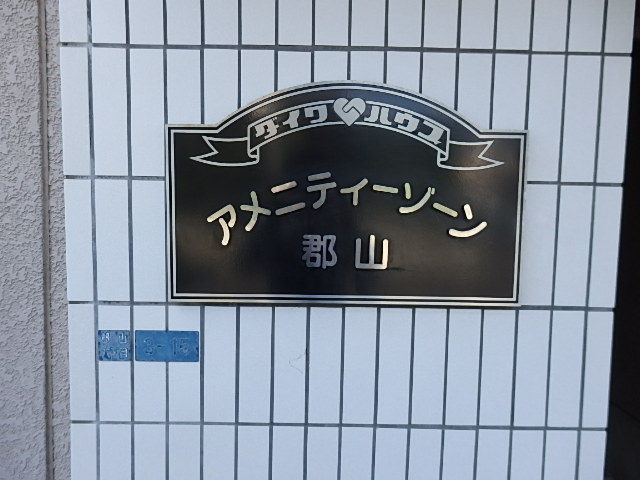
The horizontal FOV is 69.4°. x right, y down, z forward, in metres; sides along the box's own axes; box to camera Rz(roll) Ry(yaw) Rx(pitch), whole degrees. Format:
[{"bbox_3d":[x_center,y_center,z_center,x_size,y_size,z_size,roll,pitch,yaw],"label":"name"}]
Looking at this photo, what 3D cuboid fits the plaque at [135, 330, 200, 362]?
[{"bbox_3d":[-0.286,0.200,0.866,0.119,0.059,0.004,1,4,-1],"label":"plaque"}]

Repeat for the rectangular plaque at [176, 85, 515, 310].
[{"bbox_3d":[0.049,-0.081,0.841,0.652,0.405,0.017,1,4,-1],"label":"rectangular plaque"}]

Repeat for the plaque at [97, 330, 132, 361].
[{"bbox_3d":[-0.383,0.199,0.865,0.063,0.059,0.004,1,4,-1],"label":"plaque"}]

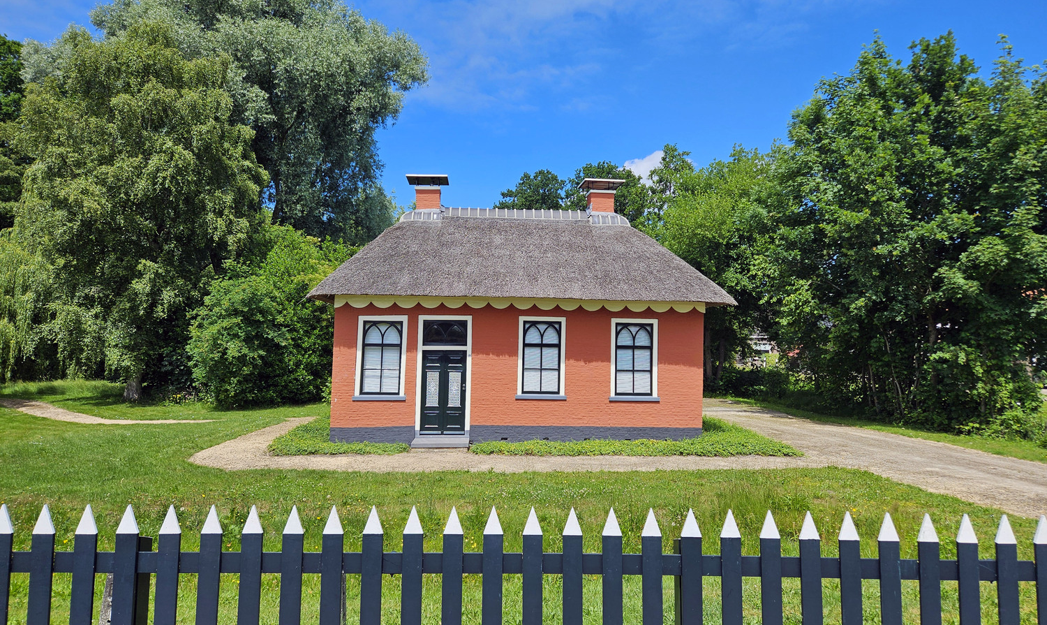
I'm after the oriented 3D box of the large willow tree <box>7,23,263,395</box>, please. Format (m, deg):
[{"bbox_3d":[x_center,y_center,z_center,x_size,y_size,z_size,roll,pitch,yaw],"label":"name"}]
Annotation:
[{"bbox_3d":[-17.721,-4.779,31.976,11.300,17.680,10.300,1,-5,0],"label":"large willow tree"}]

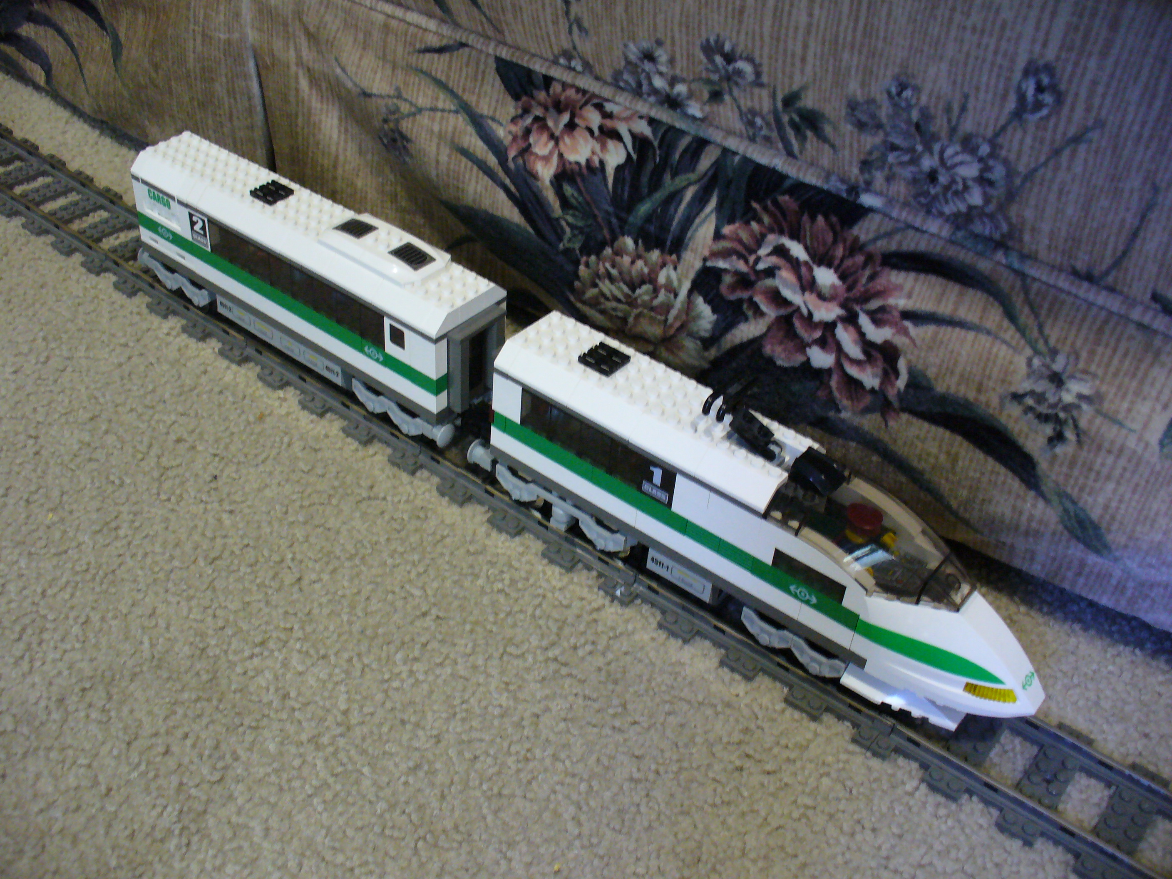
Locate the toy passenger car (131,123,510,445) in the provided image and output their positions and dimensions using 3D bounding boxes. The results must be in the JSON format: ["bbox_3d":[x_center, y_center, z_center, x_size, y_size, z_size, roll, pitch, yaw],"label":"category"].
[{"bbox_3d":[-0.142,-0.084,0.637,0.245,0.088,0.049,29,46,27],"label":"toy passenger car"}]

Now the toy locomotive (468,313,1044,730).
[{"bbox_3d":[0.066,0.025,0.509,0.273,0.101,0.050,29,46,26],"label":"toy locomotive"}]

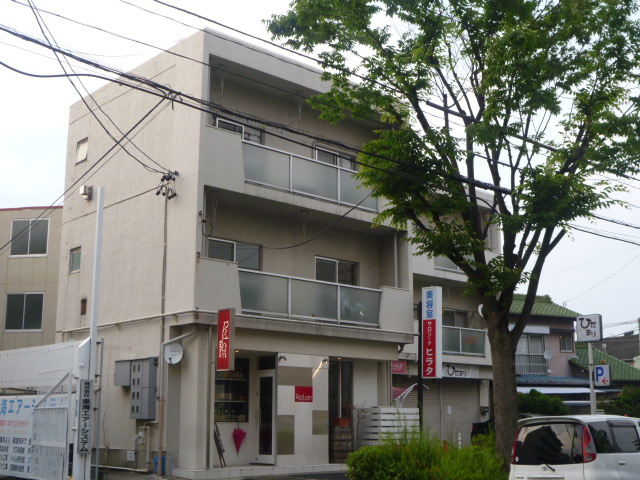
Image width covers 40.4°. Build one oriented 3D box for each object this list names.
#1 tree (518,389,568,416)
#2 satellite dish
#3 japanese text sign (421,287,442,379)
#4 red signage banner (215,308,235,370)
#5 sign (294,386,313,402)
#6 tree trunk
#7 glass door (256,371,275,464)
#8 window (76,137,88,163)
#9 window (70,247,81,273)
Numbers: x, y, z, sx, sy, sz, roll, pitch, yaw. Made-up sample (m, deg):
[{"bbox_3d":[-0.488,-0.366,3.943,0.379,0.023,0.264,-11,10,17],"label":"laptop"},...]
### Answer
[{"bbox_3d":[7.104,5.831,27.872,1.800,2.100,1.600,11,-16,-41],"label":"tree"},{"bbox_3d":[-3.074,2.409,18.362,0.430,0.470,0.250,-2,-12,8],"label":"satellite dish"},{"bbox_3d":[2.780,2.310,21.537,0.206,2.253,0.464,11,-16,-41],"label":"japanese text sign"},{"bbox_3d":[-1.887,2.022,17.549,0.118,1.216,0.434,11,-16,-41],"label":"red signage banner"},{"bbox_3d":[-0.359,3.523,19.810,0.538,0.346,0.030,11,-16,-41],"label":"sign"},{"bbox_3d":[3.355,3.000,15.899,0.500,2.850,0.480,-3,-12,12],"label":"tree trunk"},{"bbox_3d":[-1.208,3.981,19.544,0.070,2.065,0.745,11,-16,-41],"label":"glass door"},{"bbox_3d":[-6.179,-2.308,22.702,0.100,0.614,0.592,11,-16,-41],"label":"window"},{"bbox_3d":[-6.188,0.529,22.099,0.100,0.611,0.518,11,-16,-41],"label":"window"}]

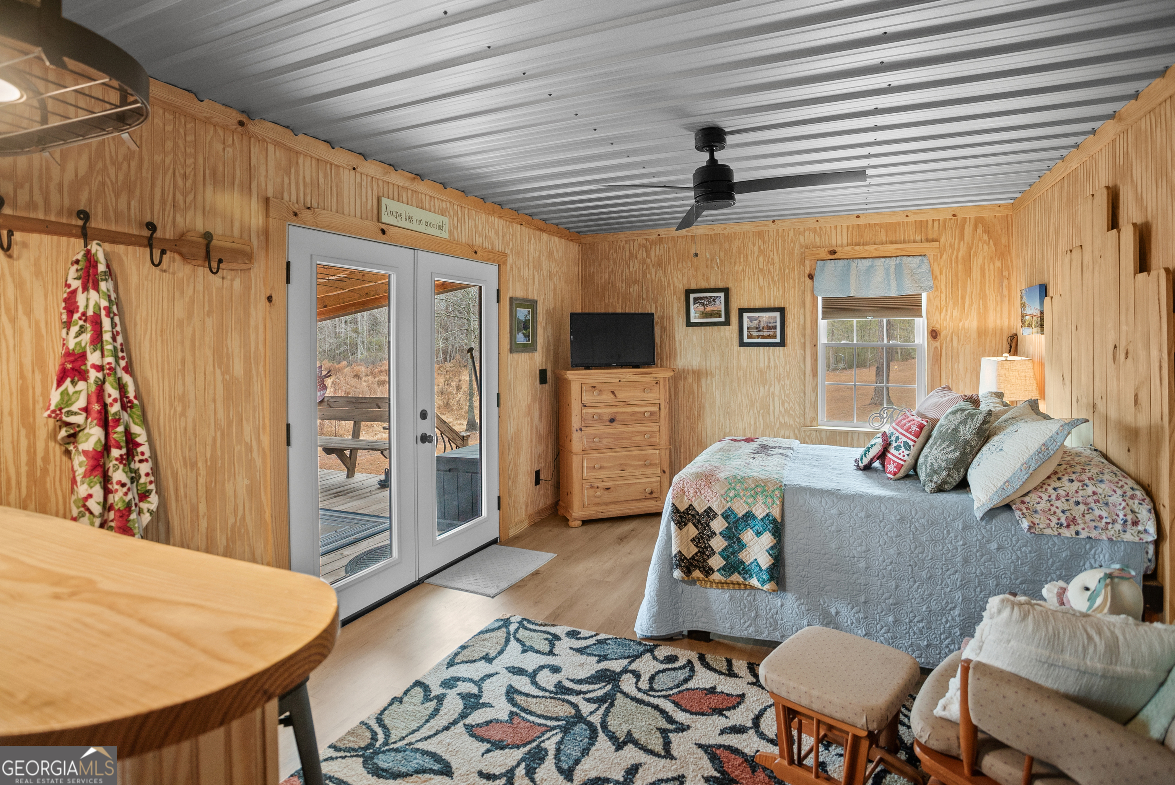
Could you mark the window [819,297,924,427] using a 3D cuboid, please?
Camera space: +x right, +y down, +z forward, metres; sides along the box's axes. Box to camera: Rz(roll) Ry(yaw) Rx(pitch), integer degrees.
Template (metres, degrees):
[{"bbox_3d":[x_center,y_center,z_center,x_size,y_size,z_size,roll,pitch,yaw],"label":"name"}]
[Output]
[{"bbox_3d":[2.265,-0.373,4.970,0.765,1.260,0.090,2,4,24],"label":"window"}]

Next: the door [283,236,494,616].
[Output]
[{"bbox_3d":[-1.050,0.149,3.830,0.060,2.040,1.830,2,4,24],"label":"door"}]

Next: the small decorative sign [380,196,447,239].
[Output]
[{"bbox_3d":[-1.013,-1.022,3.679,0.020,0.131,0.599,2,6,24],"label":"small decorative sign"}]

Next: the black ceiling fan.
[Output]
[{"bbox_3d":[0.632,-1.028,2.843,1.180,0.360,1.200,2,6,24],"label":"black ceiling fan"}]

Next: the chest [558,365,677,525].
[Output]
[{"bbox_3d":[0.213,0.421,5.360,0.950,1.250,0.470,-1,4,-19],"label":"chest"}]

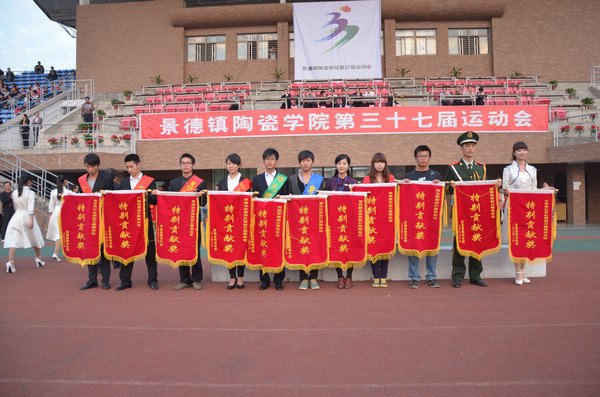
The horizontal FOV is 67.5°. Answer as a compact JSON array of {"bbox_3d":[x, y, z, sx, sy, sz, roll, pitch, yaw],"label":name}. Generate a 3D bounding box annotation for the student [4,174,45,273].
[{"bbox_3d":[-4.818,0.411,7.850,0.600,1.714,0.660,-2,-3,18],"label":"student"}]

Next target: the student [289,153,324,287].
[{"bbox_3d":[0.081,0.253,5.570,0.500,1.699,0.360,-1,-2,0],"label":"student"}]

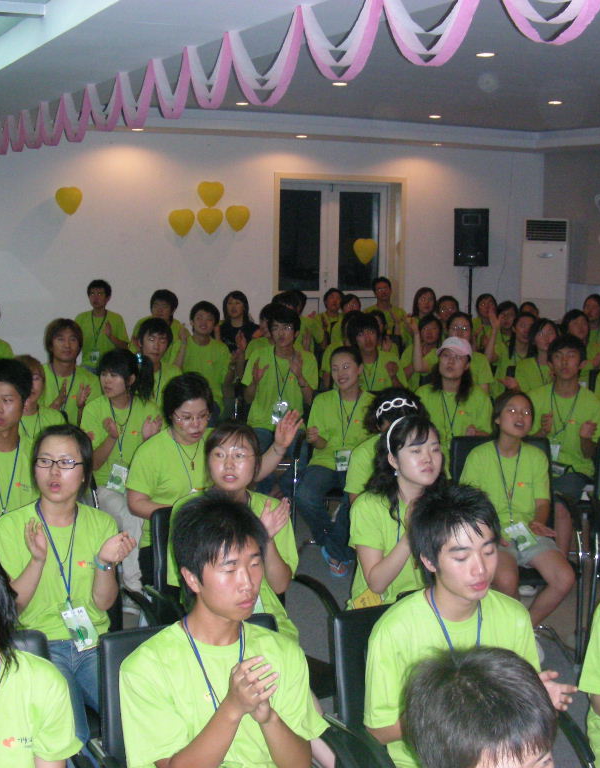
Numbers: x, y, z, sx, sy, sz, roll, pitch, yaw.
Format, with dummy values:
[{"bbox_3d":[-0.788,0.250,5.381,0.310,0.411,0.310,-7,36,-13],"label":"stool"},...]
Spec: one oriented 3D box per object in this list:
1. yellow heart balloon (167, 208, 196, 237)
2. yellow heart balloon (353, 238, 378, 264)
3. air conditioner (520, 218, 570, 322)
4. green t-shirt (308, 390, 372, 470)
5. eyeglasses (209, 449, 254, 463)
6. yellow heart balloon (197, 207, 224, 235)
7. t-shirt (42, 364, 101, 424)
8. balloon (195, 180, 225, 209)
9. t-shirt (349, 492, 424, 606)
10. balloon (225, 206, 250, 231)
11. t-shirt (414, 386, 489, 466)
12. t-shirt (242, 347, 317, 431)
[{"bbox_3d":[-1.120,-1.529,10.640,0.255,0.270,0.150,-3,10,-25],"label":"yellow heart balloon"},{"bbox_3d":[0.678,-1.373,11.649,0.250,0.265,0.150,-3,10,-25],"label":"yellow heart balloon"},{"bbox_3d":[2.577,-0.886,12.029,0.480,1.730,0.300,2,9,2],"label":"air conditioner"},{"bbox_3d":[0.226,0.260,5.756,0.420,0.470,0.270,0,9,-8],"label":"green t-shirt"},{"bbox_3d":[-0.217,0.217,3.637,0.138,0.042,0.140,1,9,-2],"label":"eyeglasses"},{"bbox_3d":[-0.878,-1.585,10.961,0.250,0.260,0.170,-2,9,-23],"label":"yellow heart balloon"},{"bbox_3d":[-1.207,0.146,5.887,0.410,0.490,0.250,0,9,-10],"label":"t-shirt"},{"bbox_3d":[-0.868,-1.838,10.922,0.250,0.260,0.170,-2,9,-23],"label":"balloon"},{"bbox_3d":[0.307,0.558,3.536,0.370,0.470,0.240,-7,12,-42],"label":"t-shirt"},{"bbox_3d":[-0.653,-1.730,11.750,0.250,0.280,0.130,-3,10,-25],"label":"balloon"},{"bbox_3d":[0.764,0.240,5.635,0.390,0.460,0.240,2,9,4],"label":"t-shirt"},{"bbox_3d":[-0.115,0.031,6.300,0.430,0.490,0.270,0,9,-12],"label":"t-shirt"}]

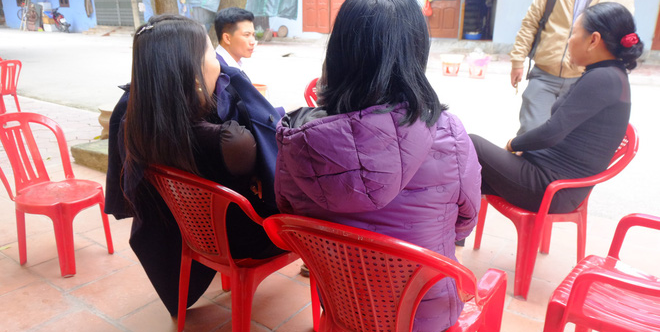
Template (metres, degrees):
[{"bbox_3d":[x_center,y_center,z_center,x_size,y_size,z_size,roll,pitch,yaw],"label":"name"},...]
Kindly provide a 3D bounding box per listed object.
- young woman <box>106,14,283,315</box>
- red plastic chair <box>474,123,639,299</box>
[{"bbox_3d":[-0.311,0.047,1.671,0.551,1.092,0.753,13,21,38],"label":"young woman"},{"bbox_3d":[0.964,0.142,2.086,0.461,0.689,0.530,-1,16,-4],"label":"red plastic chair"}]

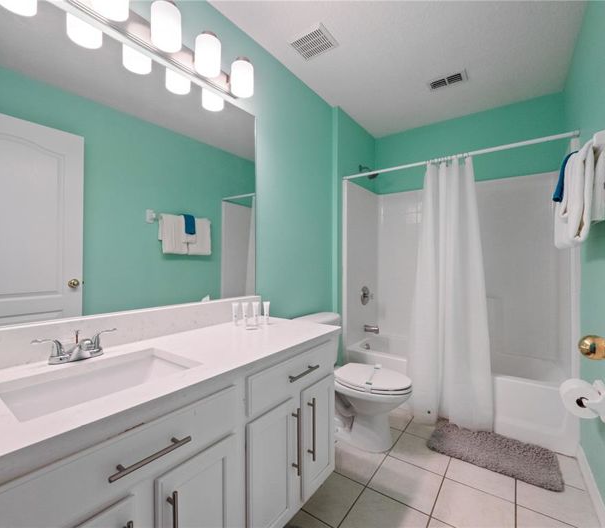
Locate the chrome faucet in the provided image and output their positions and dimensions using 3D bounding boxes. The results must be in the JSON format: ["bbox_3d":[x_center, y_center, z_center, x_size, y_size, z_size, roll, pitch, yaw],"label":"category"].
[{"bbox_3d":[-0.754,0.277,0.960,0.140,0.104,0.232,0,0,36],"label":"chrome faucet"}]

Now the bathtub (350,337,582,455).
[{"bbox_3d":[1.210,0.946,2.395,1.520,0.378,0.723,0,0,36],"label":"bathtub"}]

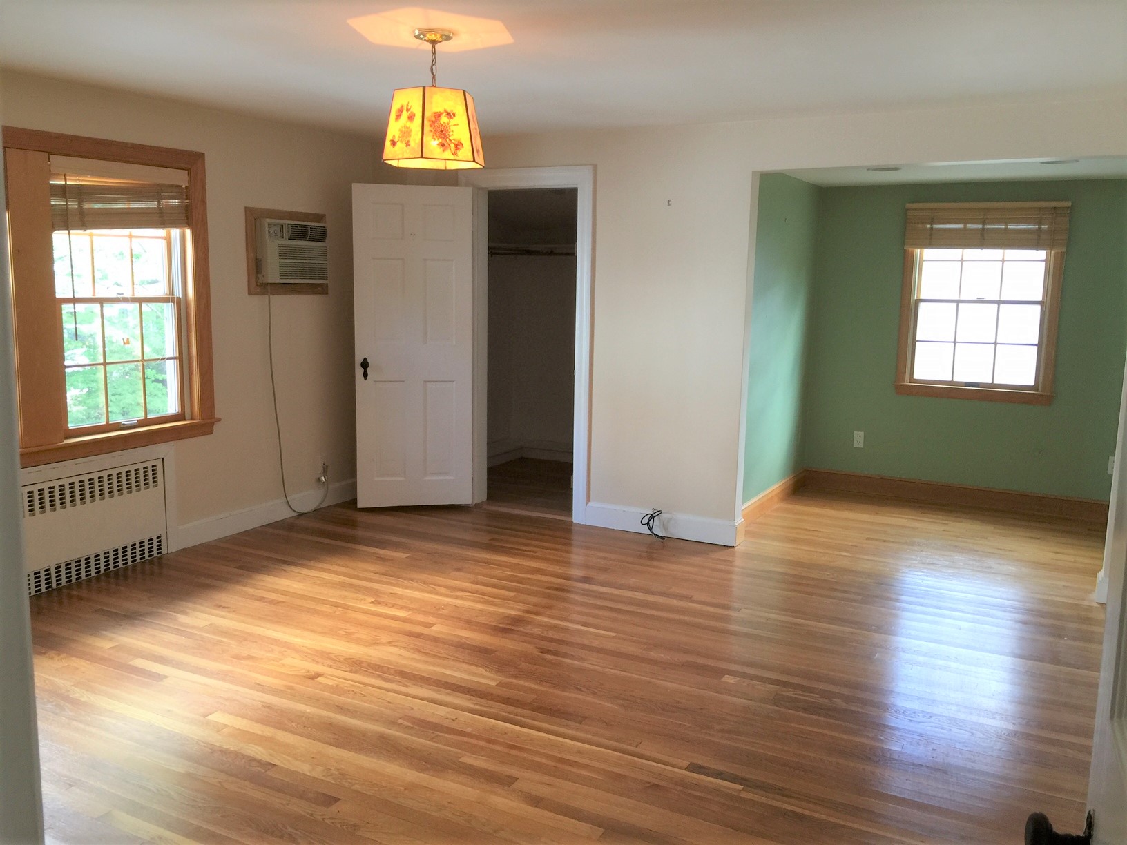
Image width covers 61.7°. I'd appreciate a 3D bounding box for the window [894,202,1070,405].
[{"bbox_3d":[2.680,-0.771,6.107,0.968,1.261,0.140,6,10,29],"label":"window"}]

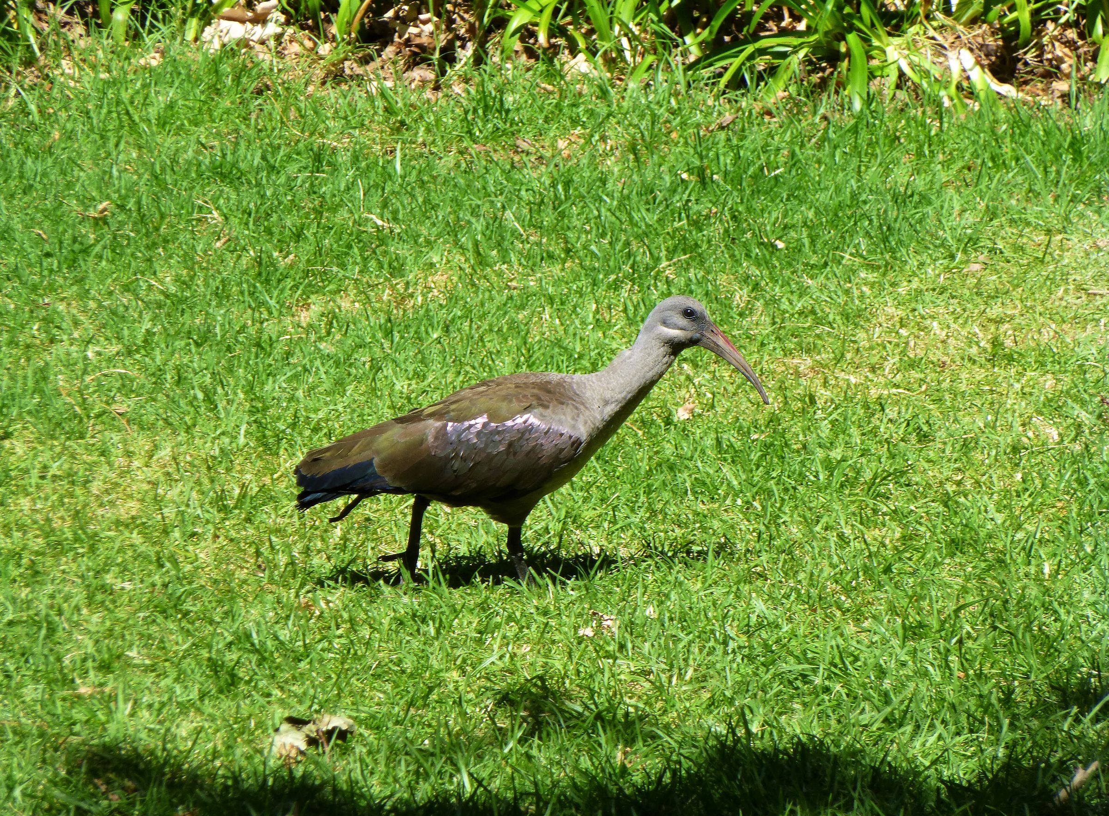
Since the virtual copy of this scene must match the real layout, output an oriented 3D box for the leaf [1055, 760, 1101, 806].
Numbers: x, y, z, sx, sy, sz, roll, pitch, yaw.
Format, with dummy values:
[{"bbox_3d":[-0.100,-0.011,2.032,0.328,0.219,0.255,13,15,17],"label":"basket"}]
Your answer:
[{"bbox_3d":[0.598,0.429,7.106,0.051,0.038,0.050,0,12,0],"label":"leaf"}]

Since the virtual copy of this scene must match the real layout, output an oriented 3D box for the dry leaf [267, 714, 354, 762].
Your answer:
[{"bbox_3d":[-0.284,0.388,7.299,0.103,0.042,0.085,0,12,0],"label":"dry leaf"}]

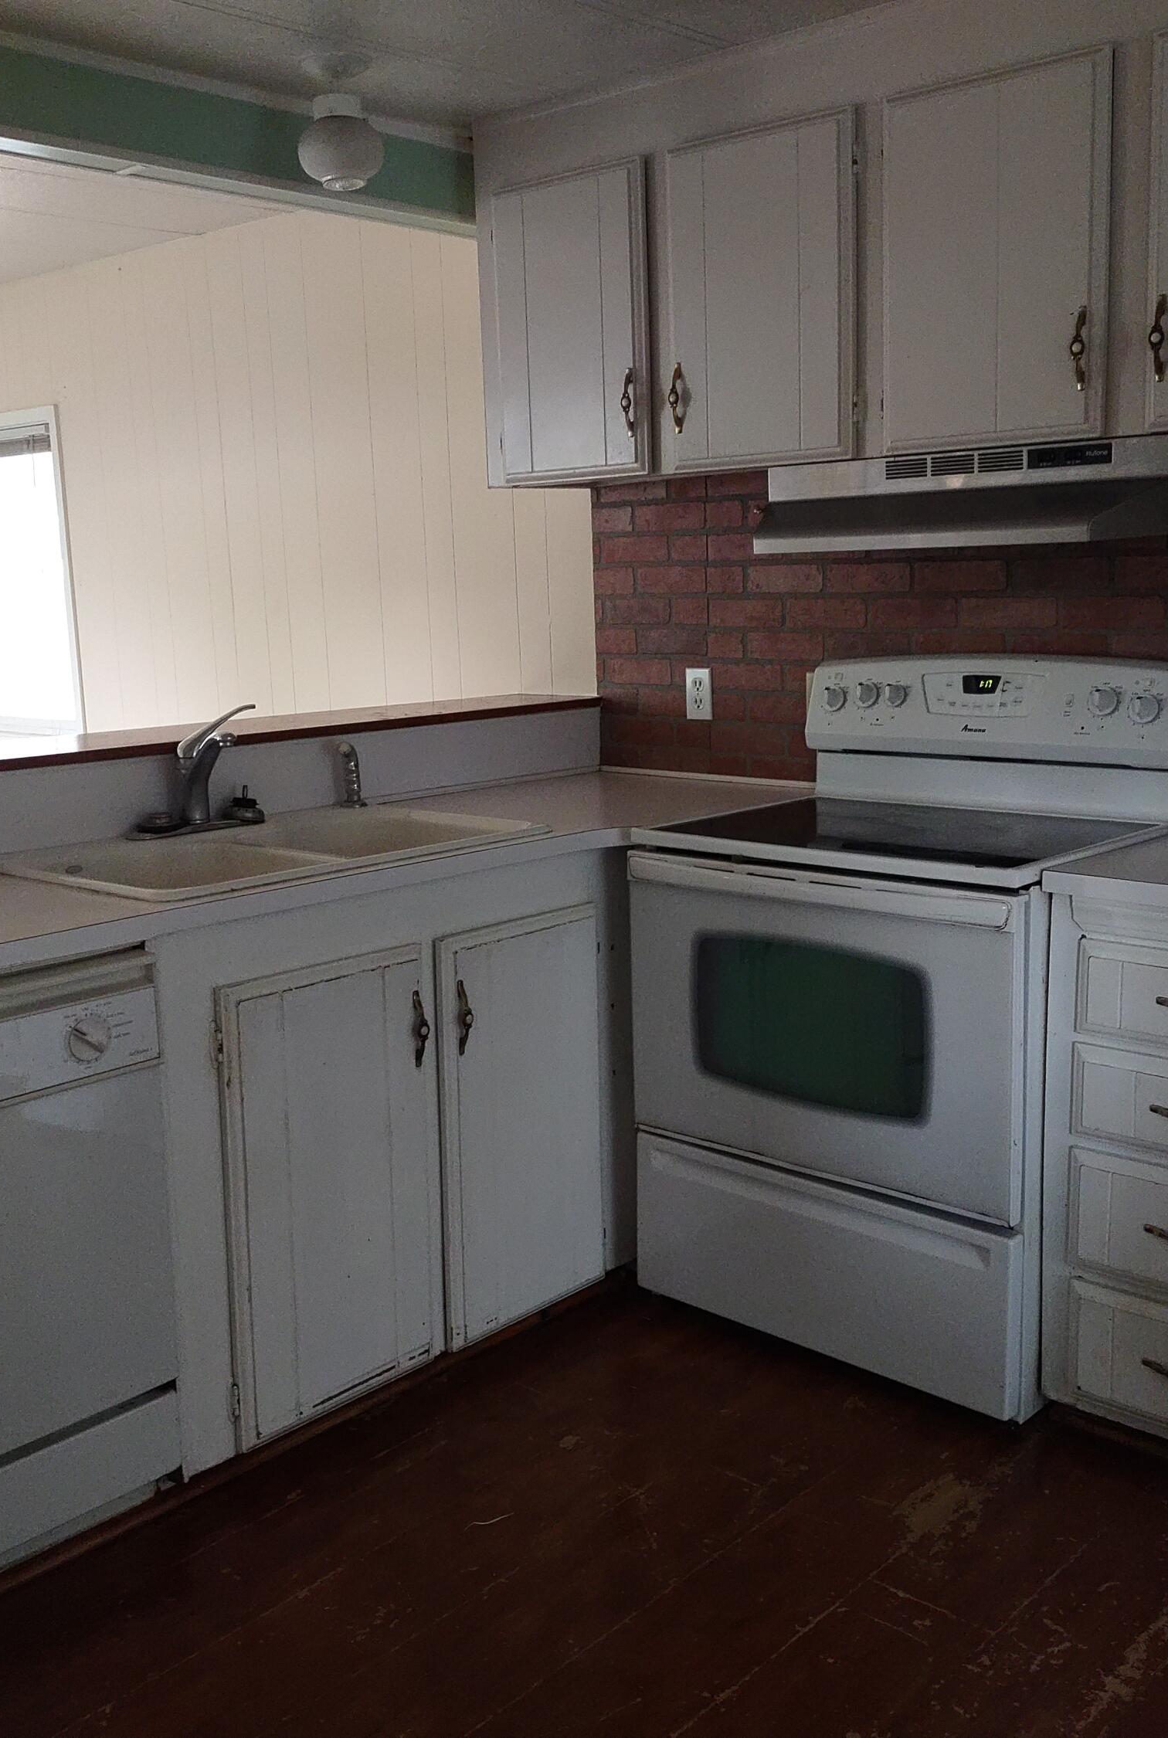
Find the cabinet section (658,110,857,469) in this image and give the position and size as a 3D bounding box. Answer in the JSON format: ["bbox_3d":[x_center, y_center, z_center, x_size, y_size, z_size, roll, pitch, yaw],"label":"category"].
[{"bbox_3d":[0.405,-1.055,3.156,0.440,0.585,0.332,8,14,42],"label":"cabinet section"}]

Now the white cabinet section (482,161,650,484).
[{"bbox_3d":[0.062,-1.100,3.465,0.453,0.587,0.332,8,14,42],"label":"white cabinet section"}]

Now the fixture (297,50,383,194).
[{"bbox_3d":[-0.438,-1.338,3.008,0.153,0.228,0.153,-1,10,0],"label":"fixture"}]

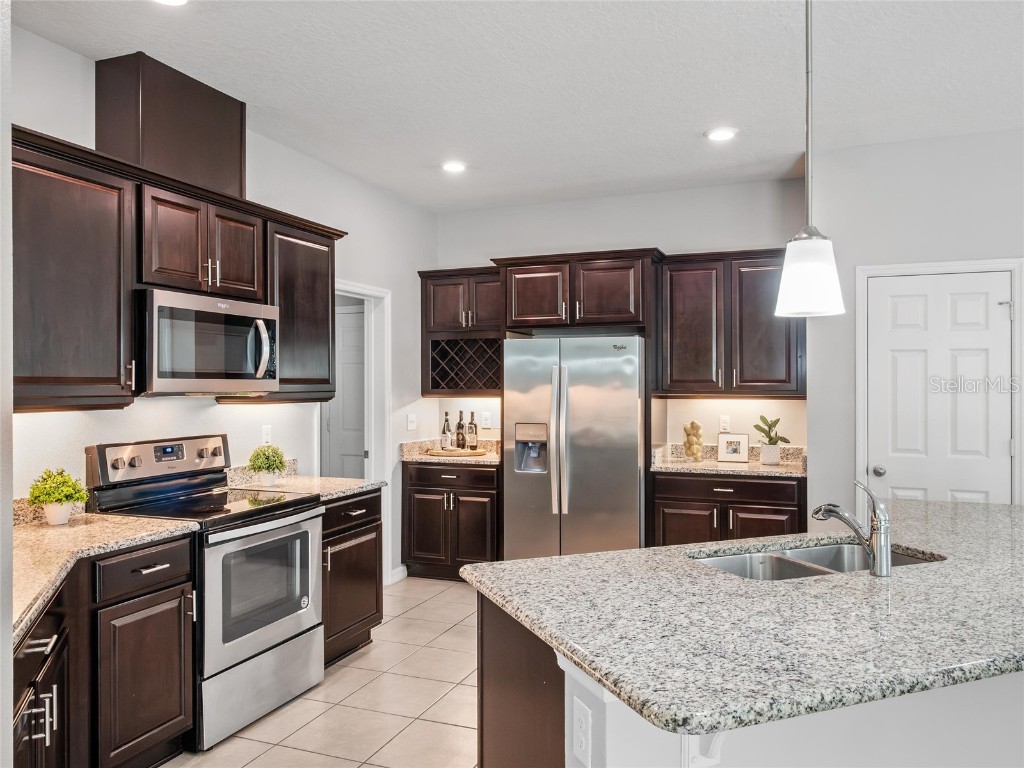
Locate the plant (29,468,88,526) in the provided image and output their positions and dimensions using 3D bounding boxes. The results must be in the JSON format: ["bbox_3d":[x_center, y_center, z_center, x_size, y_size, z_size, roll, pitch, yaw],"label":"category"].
[{"bbox_3d":[-1.753,0.433,2.970,0.225,0.216,0.230,0,0,21],"label":"plant"}]

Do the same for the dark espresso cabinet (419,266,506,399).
[{"bbox_3d":[-0.291,-0.376,5.964,0.805,0.960,0.370,0,0,22],"label":"dark espresso cabinet"}]

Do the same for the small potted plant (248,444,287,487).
[{"bbox_3d":[-1.268,0.426,4.047,0.190,0.214,0.190,0,0,0],"label":"small potted plant"}]

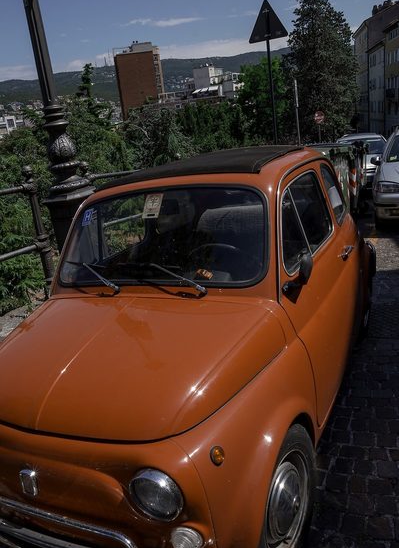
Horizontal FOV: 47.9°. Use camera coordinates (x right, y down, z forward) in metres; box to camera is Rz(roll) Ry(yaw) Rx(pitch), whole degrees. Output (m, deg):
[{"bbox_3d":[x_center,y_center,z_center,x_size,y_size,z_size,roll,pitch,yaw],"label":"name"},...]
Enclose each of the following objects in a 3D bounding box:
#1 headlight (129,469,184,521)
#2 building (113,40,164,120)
[{"bbox_3d":[-0.102,0.553,1.140,0.155,0.155,0.070,-2,14,25],"label":"headlight"},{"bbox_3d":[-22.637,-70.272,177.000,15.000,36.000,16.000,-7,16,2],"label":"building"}]

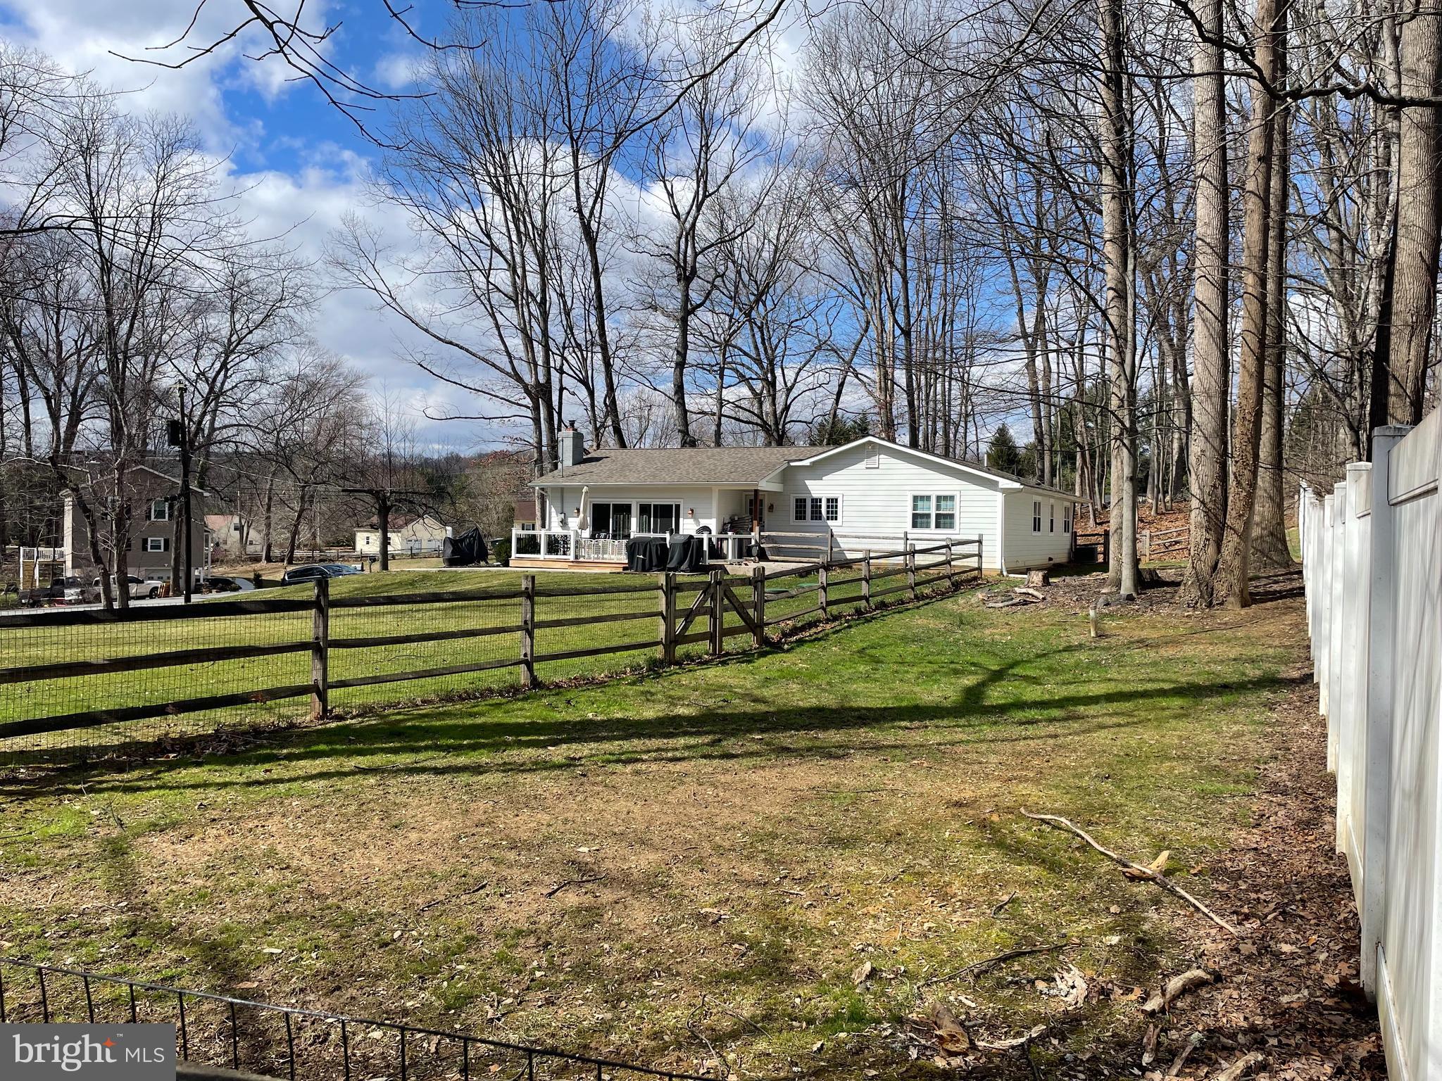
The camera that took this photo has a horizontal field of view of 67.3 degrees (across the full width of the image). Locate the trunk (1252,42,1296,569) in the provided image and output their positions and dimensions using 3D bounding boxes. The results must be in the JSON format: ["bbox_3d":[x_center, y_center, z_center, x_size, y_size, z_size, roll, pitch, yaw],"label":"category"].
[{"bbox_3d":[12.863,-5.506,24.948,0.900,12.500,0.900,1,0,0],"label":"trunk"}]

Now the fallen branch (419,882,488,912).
[{"bbox_3d":[-1.116,1.482,4.551,0.030,0.022,0.433,1,1,28],"label":"fallen branch"}]

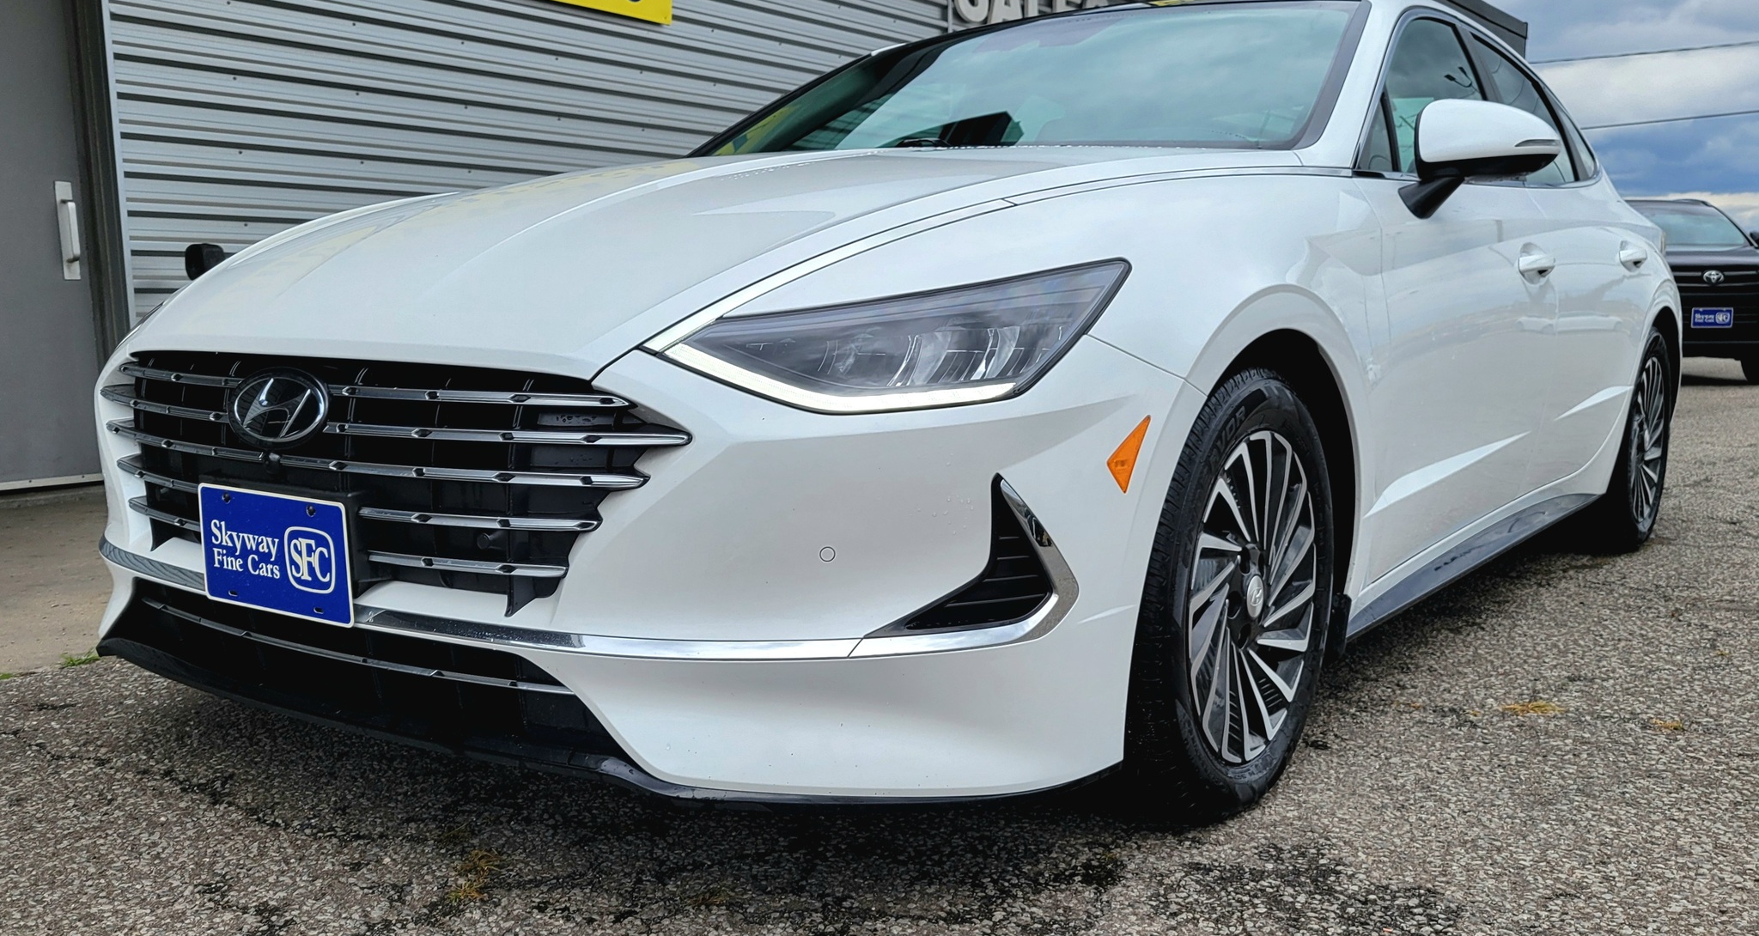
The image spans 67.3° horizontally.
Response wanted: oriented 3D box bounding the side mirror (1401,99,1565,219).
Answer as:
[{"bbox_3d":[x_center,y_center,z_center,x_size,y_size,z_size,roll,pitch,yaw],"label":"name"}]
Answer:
[{"bbox_3d":[1.060,-0.546,2.328,0.228,0.208,0.218,5,9,40],"label":"side mirror"}]

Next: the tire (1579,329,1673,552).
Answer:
[{"bbox_3d":[2.208,-0.095,3.977,0.223,0.665,0.670,5,9,40],"label":"tire"}]

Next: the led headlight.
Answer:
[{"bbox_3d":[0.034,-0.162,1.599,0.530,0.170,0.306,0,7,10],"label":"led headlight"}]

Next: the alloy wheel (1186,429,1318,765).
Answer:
[{"bbox_3d":[0.472,0.178,1.965,0.198,0.473,0.473,4,9,38],"label":"alloy wheel"}]

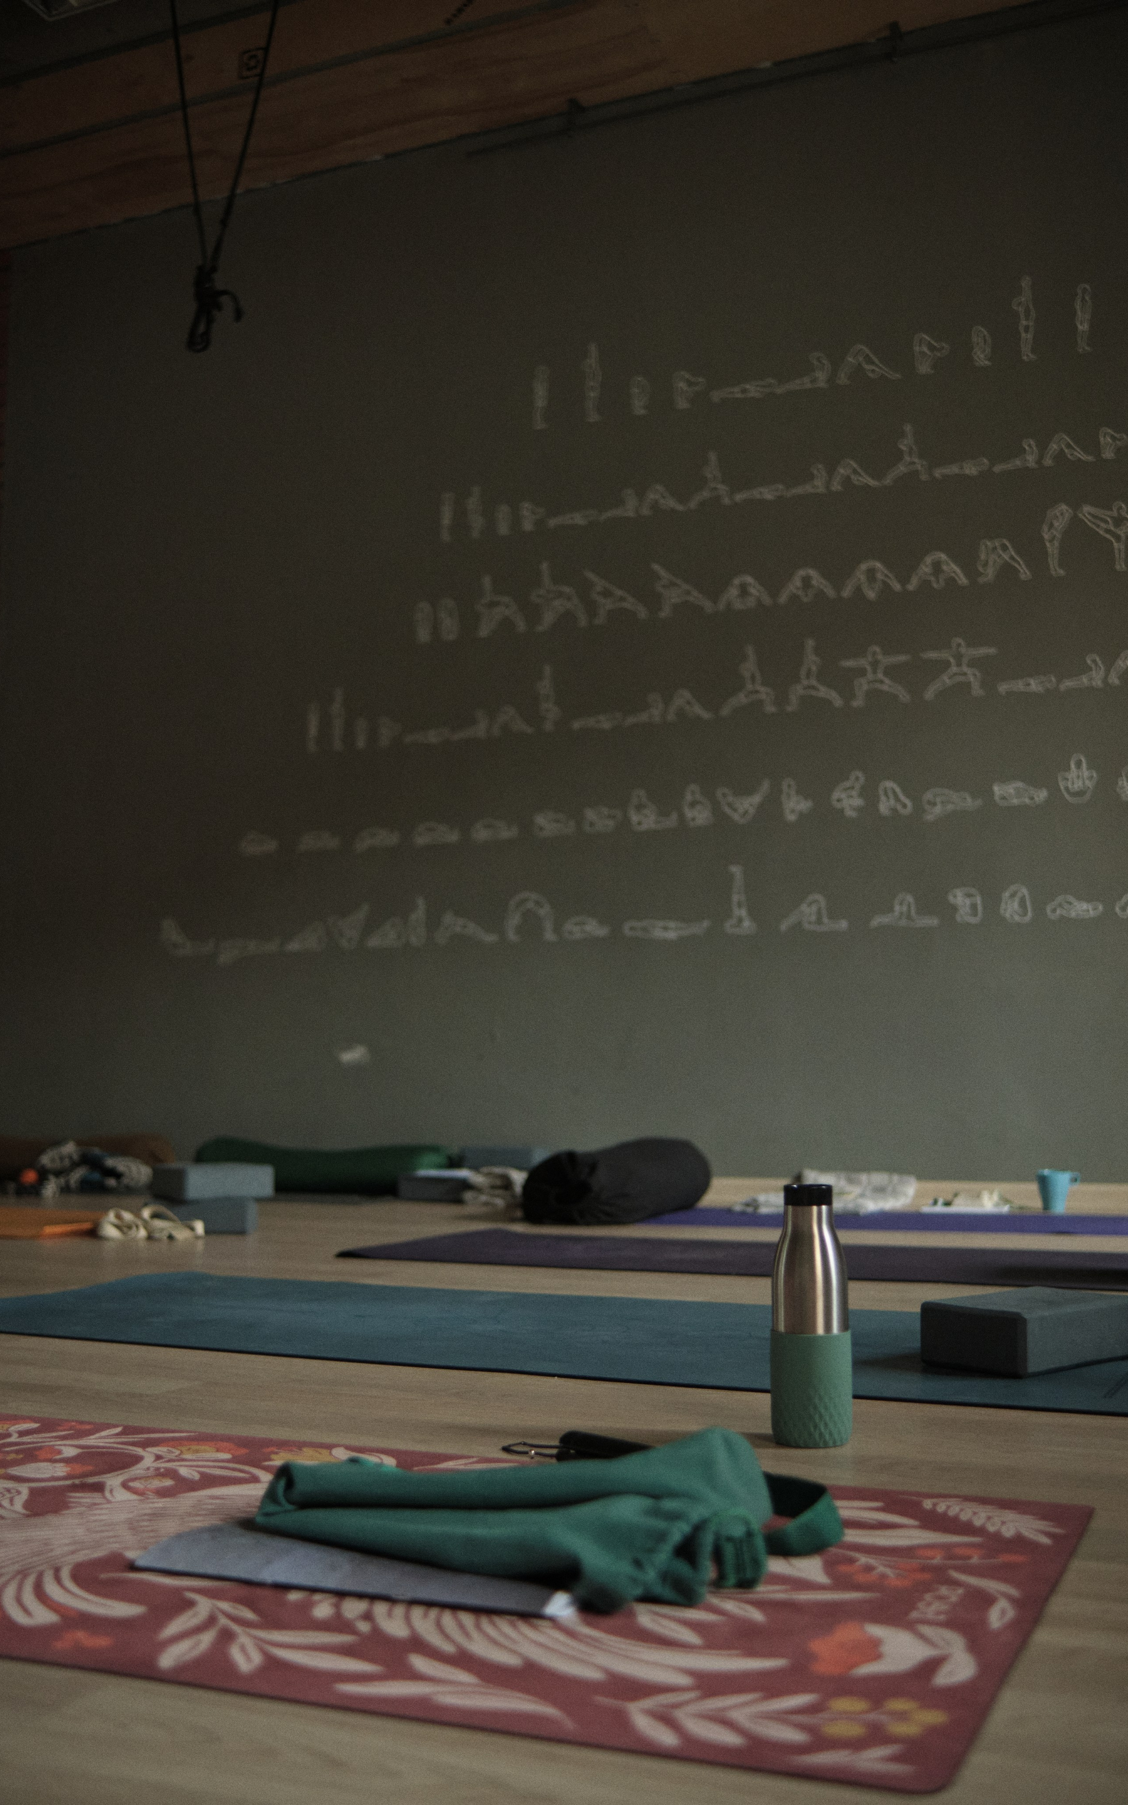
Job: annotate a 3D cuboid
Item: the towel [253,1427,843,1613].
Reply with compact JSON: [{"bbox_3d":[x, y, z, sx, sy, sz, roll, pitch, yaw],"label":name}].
[{"bbox_3d":[-0.040,0.435,1.303,0.449,0.075,0.266,-2,-6,20],"label":"towel"}]

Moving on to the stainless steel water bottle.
[{"bbox_3d":[0.234,0.391,1.681,0.078,0.246,0.078,0,-6,0],"label":"stainless steel water bottle"}]

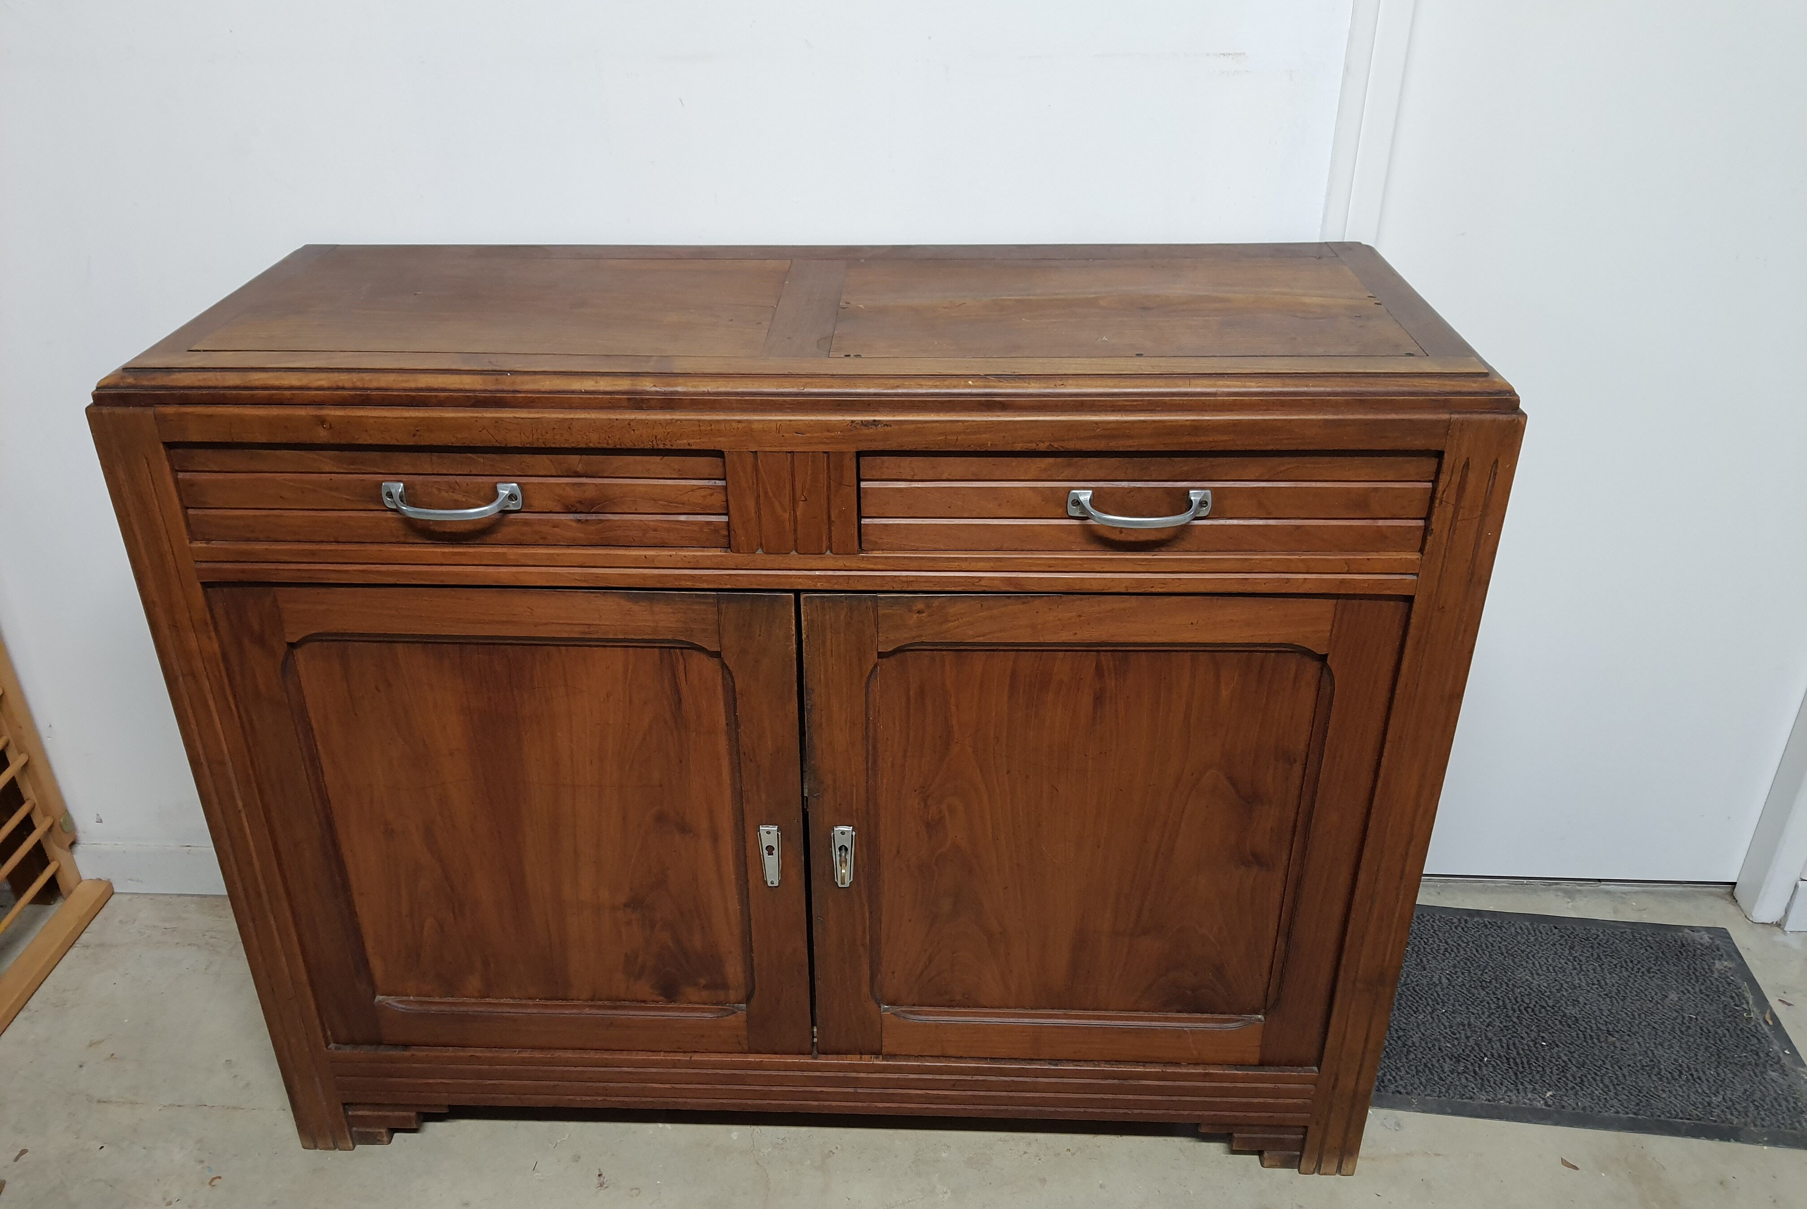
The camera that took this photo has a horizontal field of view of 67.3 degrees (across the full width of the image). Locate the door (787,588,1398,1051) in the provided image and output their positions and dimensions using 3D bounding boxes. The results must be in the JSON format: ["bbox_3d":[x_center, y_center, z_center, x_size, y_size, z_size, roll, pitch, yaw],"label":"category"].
[{"bbox_3d":[0.197,0.264,1.484,0.595,0.628,0.022,1,29,1],"label":"door"}]

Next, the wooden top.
[{"bbox_3d":[-0.090,-0.303,1.438,1.285,0.030,0.486,1,29,1],"label":"wooden top"}]

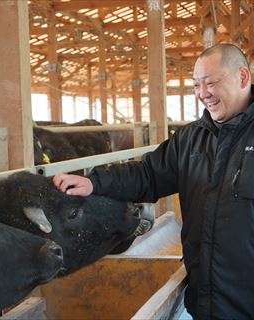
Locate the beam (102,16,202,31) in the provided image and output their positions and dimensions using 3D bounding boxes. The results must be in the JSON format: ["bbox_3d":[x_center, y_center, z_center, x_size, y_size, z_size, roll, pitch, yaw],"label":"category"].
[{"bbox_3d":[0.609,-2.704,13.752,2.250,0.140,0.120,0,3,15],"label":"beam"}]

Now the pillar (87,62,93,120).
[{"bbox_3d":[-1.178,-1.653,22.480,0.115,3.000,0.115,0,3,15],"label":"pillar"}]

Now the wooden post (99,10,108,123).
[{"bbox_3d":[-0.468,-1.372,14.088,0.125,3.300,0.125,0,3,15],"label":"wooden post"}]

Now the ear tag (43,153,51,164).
[{"bbox_3d":[-0.453,-0.009,3.950,0.055,0.075,0.012,-34,7,-27],"label":"ear tag"}]

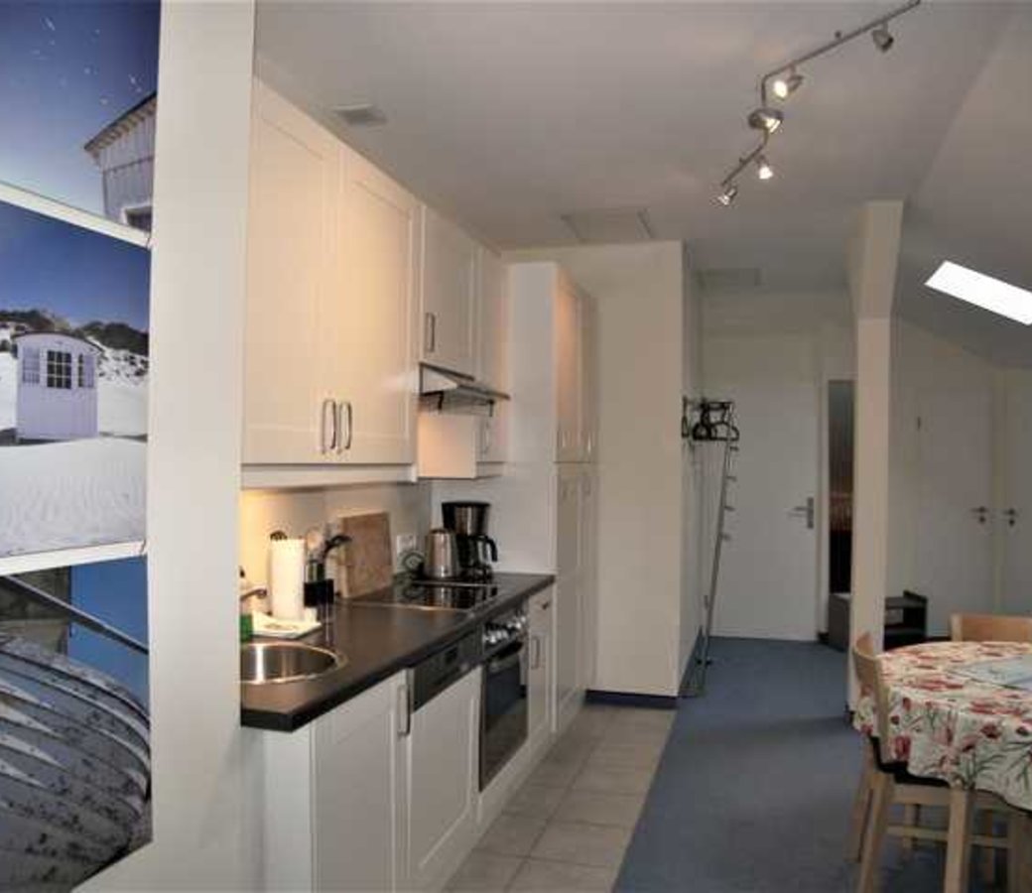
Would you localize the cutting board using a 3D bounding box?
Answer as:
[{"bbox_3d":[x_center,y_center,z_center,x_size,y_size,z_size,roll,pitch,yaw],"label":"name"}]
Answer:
[{"bbox_3d":[-0.608,0.433,3.357,0.035,0.320,0.360,-4,-2,18],"label":"cutting board"}]

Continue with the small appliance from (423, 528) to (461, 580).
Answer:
[{"bbox_3d":[-0.328,0.467,3.661,0.155,0.217,0.190,0,-1,17],"label":"small appliance"}]

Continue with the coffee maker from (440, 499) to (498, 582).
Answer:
[{"bbox_3d":[-0.217,0.412,3.769,0.232,0.332,0.180,0,-1,17],"label":"coffee maker"}]

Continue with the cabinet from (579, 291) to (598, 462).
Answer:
[{"bbox_3d":[0.110,-0.372,4.578,0.608,0.919,0.490,0,-1,17],"label":"cabinet"}]

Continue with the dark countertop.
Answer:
[{"bbox_3d":[-0.426,0.580,2.813,0.628,0.037,2.194,0,-1,17],"label":"dark countertop"}]

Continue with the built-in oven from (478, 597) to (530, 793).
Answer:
[{"bbox_3d":[-0.287,0.930,3.265,0.570,0.590,0.595,0,-1,18],"label":"built-in oven"}]

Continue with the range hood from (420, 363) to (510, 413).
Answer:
[{"bbox_3d":[-0.360,-0.234,3.315,0.522,0.120,0.600,0,-1,18],"label":"range hood"}]

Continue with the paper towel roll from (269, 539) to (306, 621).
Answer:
[{"bbox_3d":[-0.738,0.430,2.679,0.110,0.254,0.110,0,-1,0],"label":"paper towel roll"}]

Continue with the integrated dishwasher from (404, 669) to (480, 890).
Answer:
[{"bbox_3d":[-0.501,1.003,2.608,0.608,0.550,0.615,0,-1,17],"label":"integrated dishwasher"}]

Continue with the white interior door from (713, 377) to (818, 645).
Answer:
[{"bbox_3d":[1.989,0.517,6.585,0.820,2.020,0.060,0,-1,14],"label":"white interior door"}]

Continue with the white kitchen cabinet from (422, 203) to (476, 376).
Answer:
[{"bbox_3d":[-0.427,-0.593,3.342,0.375,0.577,0.600,0,-1,18],"label":"white kitchen cabinet"}]

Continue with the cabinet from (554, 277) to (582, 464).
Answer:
[{"bbox_3d":[-0.034,-0.380,4.112,0.608,0.919,0.485,0,-1,17],"label":"cabinet"}]

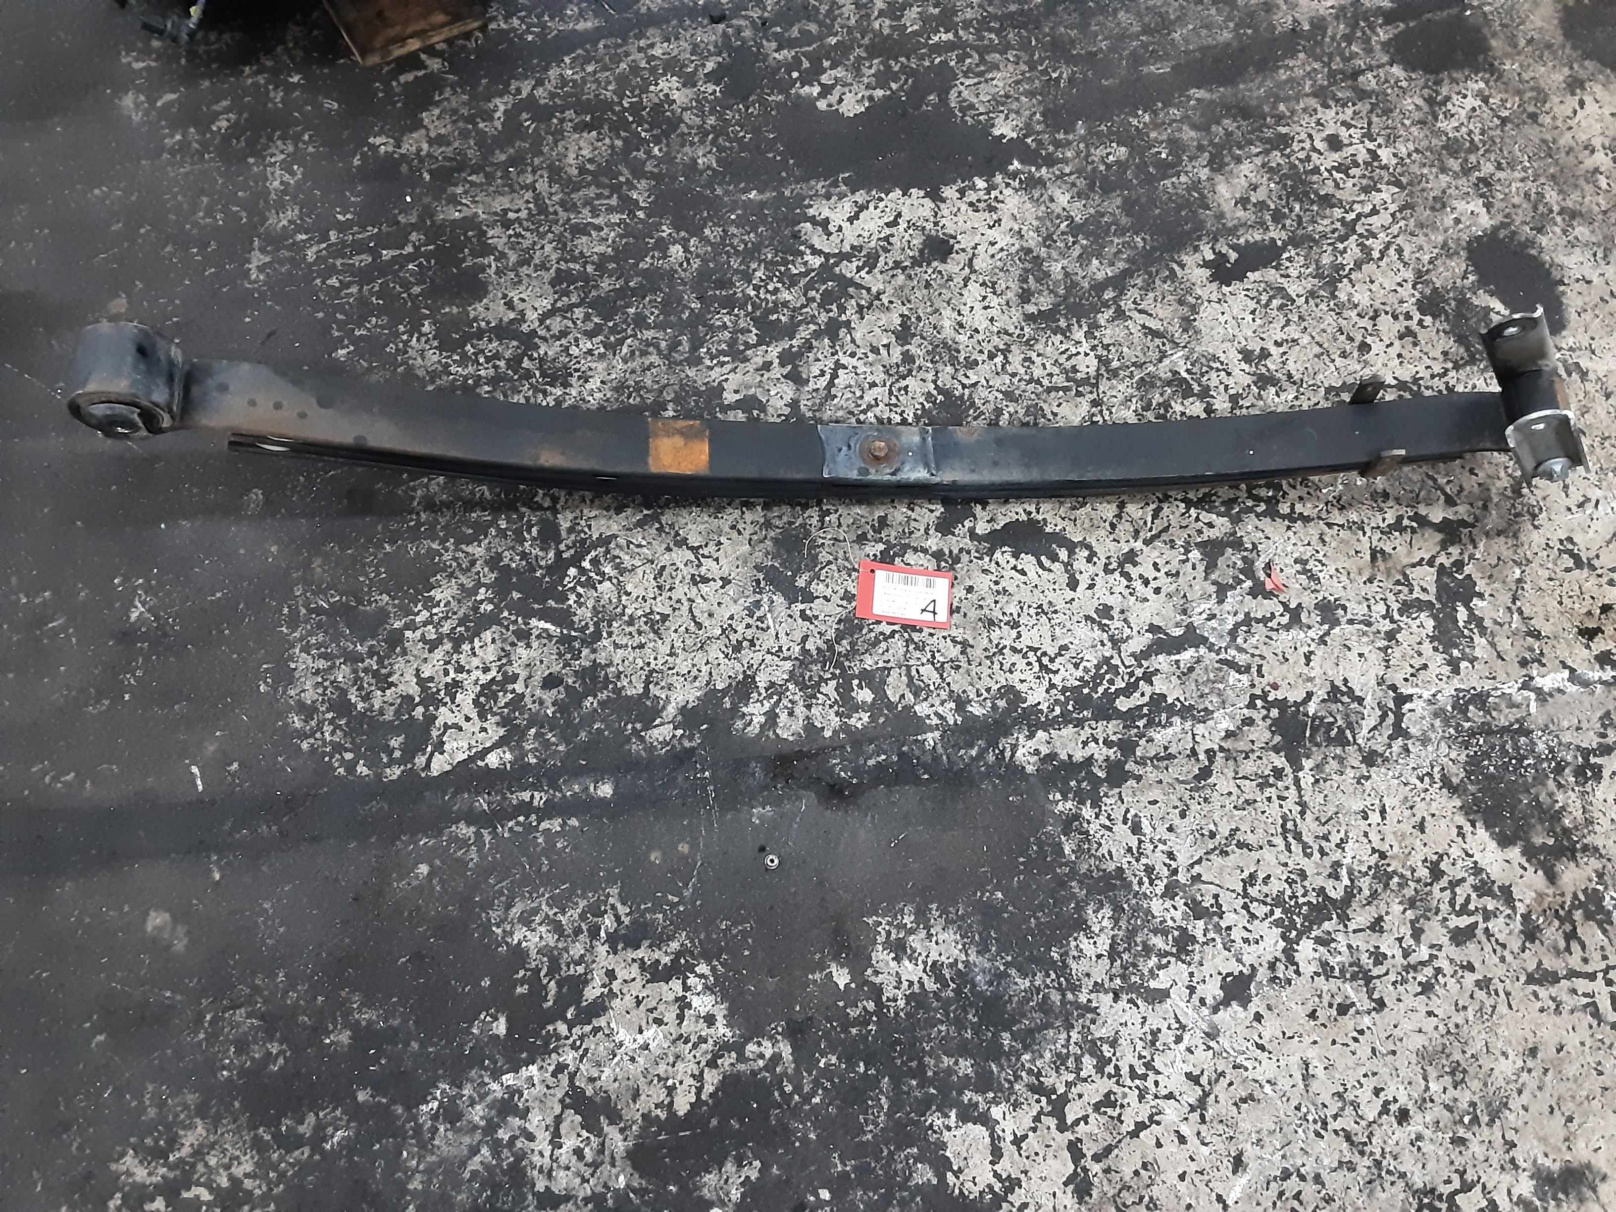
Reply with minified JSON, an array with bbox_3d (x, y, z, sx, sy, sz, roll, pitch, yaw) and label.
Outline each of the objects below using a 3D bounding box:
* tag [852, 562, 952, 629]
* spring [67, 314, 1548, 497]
[{"bbox_3d":[0.089,-0.010,1.151,0.086,0.002,0.057,8,67,-5],"label":"tag"},{"bbox_3d":[0.082,-0.164,1.113,1.317,0.186,0.111,-1,68,-8],"label":"spring"}]

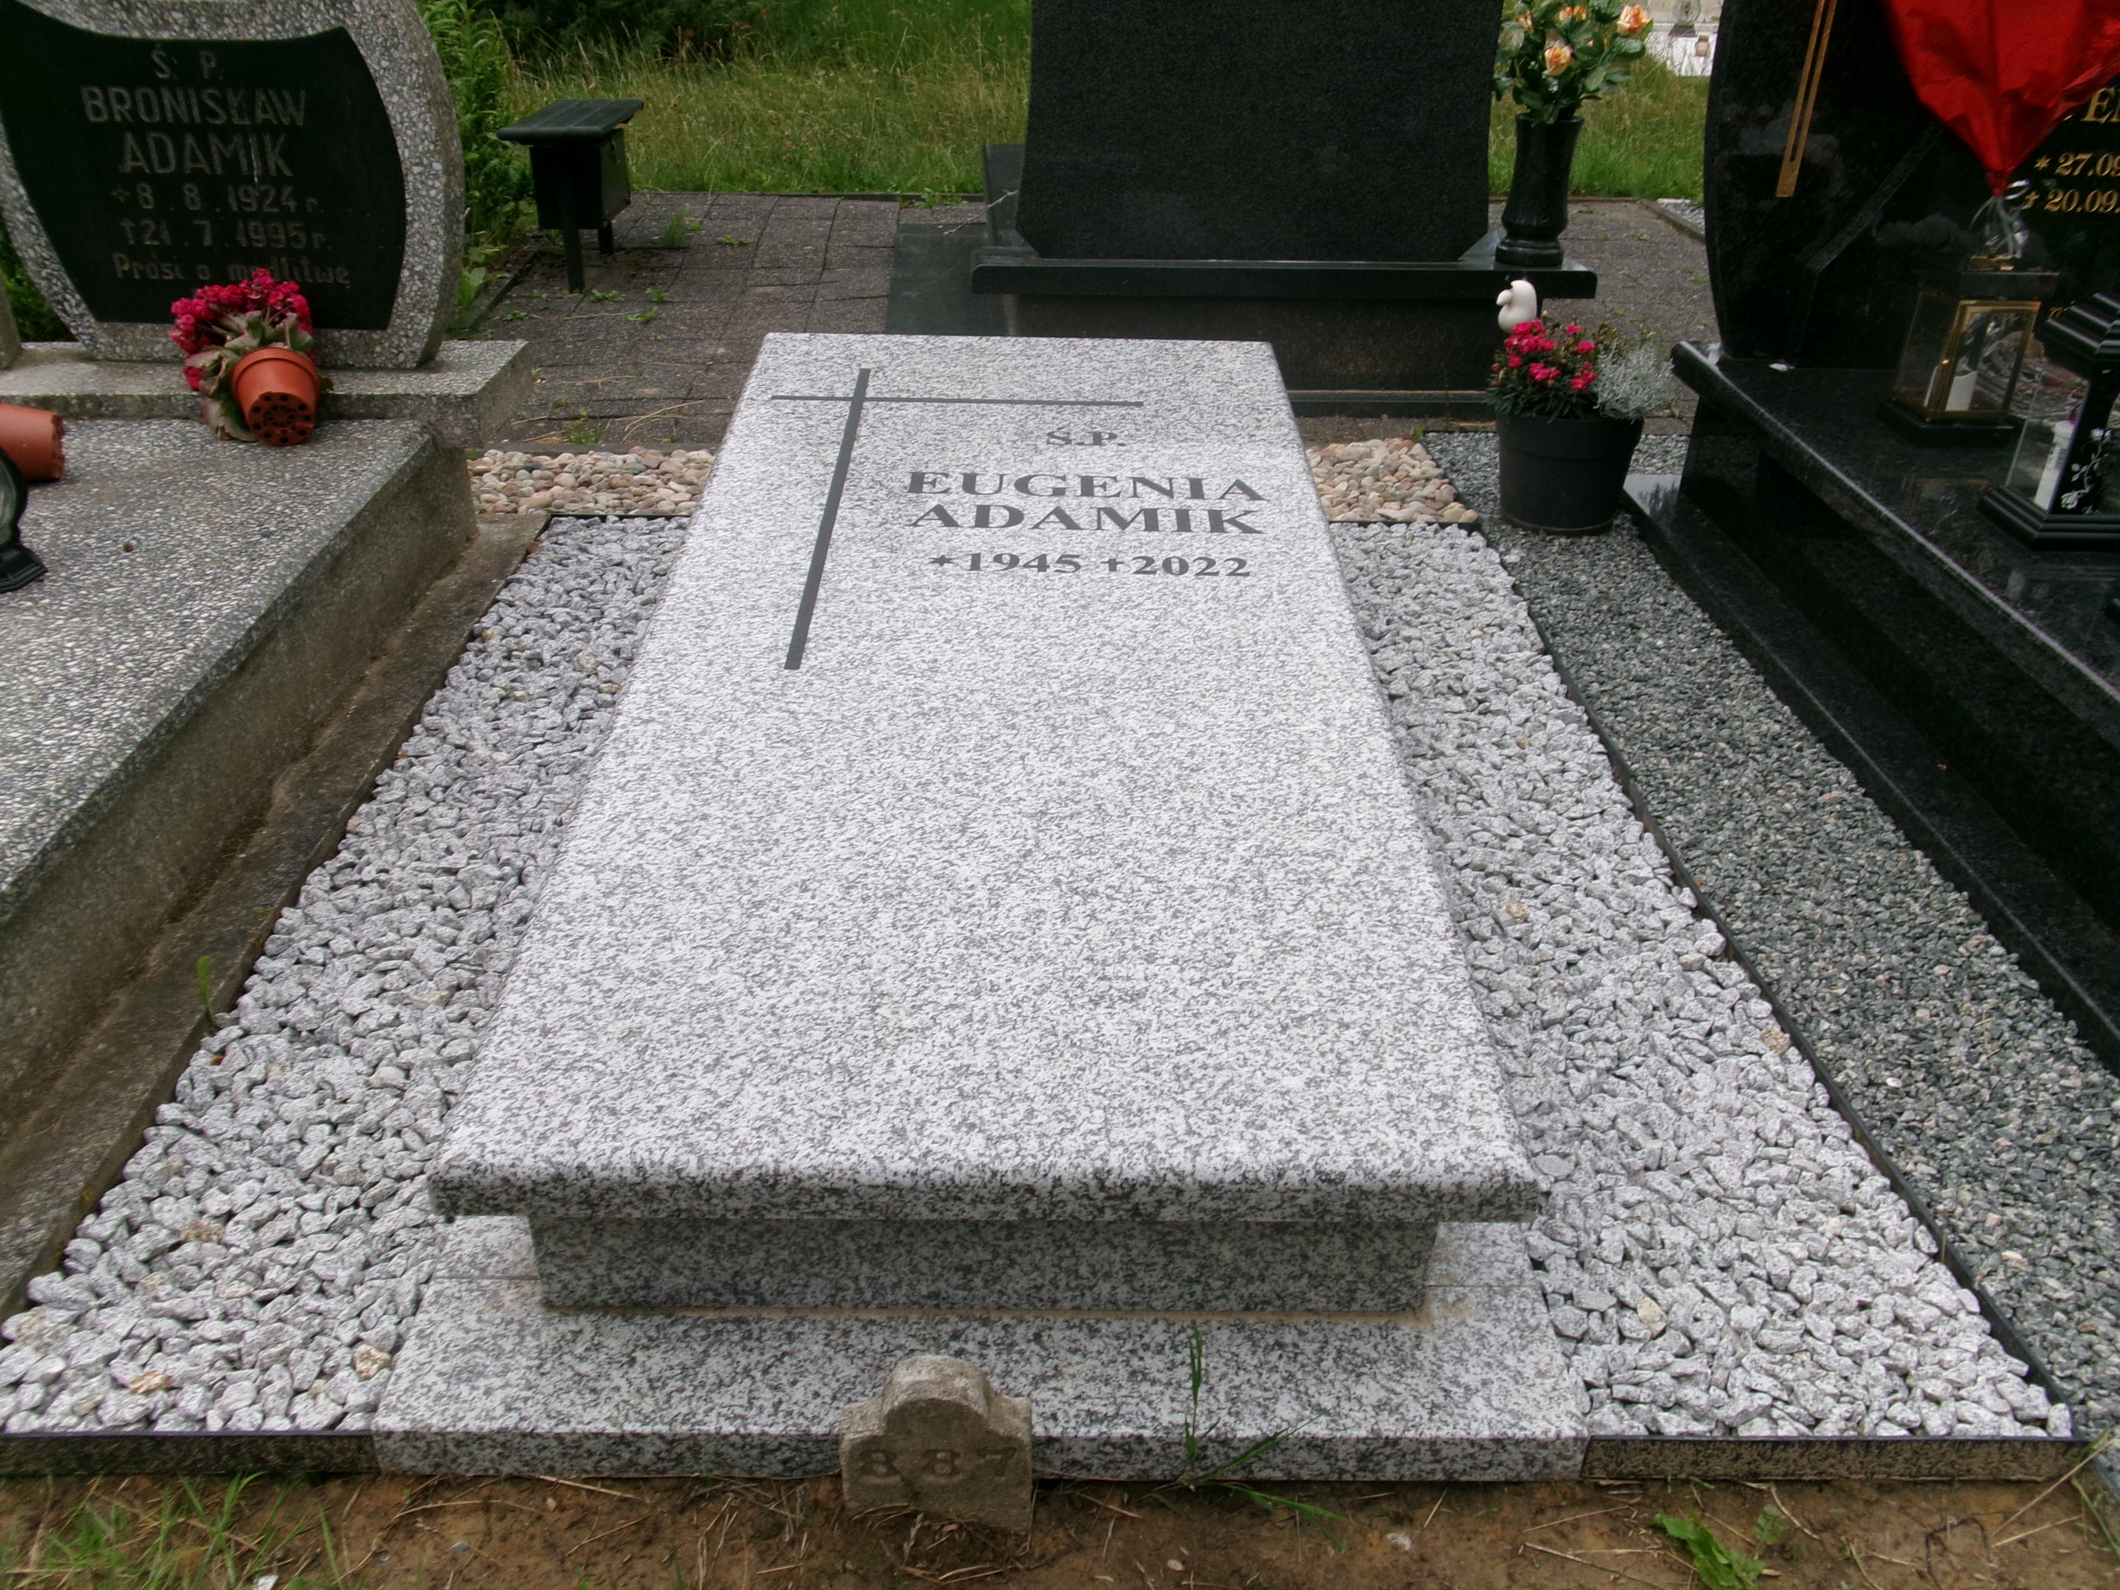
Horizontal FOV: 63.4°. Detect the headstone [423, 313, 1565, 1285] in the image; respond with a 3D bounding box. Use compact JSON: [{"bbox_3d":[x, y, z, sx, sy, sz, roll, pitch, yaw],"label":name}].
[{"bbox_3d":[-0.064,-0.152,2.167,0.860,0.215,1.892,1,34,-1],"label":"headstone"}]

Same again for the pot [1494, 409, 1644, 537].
[{"bbox_3d":[0.921,-0.617,3.131,0.260,0.212,0.260,1,30,0],"label":"pot"}]

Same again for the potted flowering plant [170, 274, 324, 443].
[{"bbox_3d":[-1.325,-0.719,2.807,0.225,0.210,0.250,-7,59,-14],"label":"potted flowering plant"}]

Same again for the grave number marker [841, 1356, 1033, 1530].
[{"bbox_3d":[-0.091,0.503,1.326,0.137,0.145,0.045,0,30,-1],"label":"grave number marker"}]

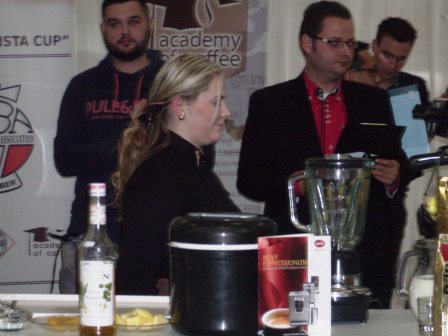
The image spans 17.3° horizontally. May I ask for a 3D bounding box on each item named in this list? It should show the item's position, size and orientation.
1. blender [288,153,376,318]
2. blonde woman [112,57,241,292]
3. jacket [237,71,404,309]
[{"bbox_3d":[0.246,0.156,3.380,0.200,0.375,0.190,0,1,14],"label":"blender"},{"bbox_3d":[-0.100,0.455,3.750,0.400,1.490,0.450,0,1,20],"label":"blonde woman"},{"bbox_3d":[0.310,0.075,4.600,0.540,0.750,0.320,0,1,-13],"label":"jacket"}]

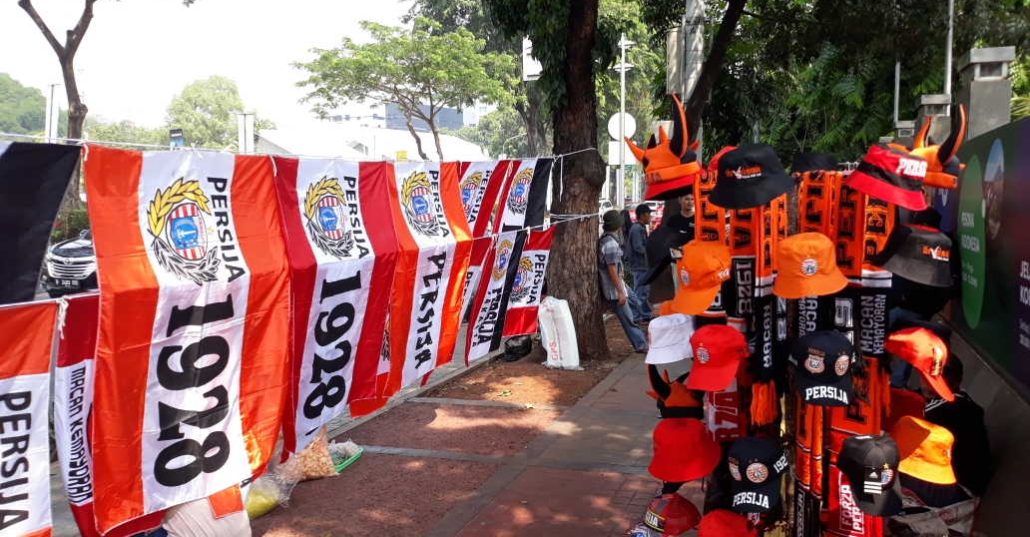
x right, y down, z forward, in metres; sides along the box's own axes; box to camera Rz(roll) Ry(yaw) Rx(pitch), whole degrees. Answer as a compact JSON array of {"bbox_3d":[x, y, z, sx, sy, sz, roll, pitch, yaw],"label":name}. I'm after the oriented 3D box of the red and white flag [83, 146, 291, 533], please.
[{"bbox_3d":[-1.320,0.235,3.410,0.180,1.480,1.050,1,5,21],"label":"red and white flag"}]

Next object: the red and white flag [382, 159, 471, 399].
[{"bbox_3d":[-0.555,0.005,5.450,0.170,1.480,1.050,1,5,21],"label":"red and white flag"}]

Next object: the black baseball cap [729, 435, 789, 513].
[{"bbox_3d":[0.777,0.651,2.600,0.178,0.160,0.262,-4,18,39],"label":"black baseball cap"}]

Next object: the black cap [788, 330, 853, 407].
[{"bbox_3d":[0.991,0.308,2.570,0.178,0.160,0.262,5,29,12],"label":"black cap"}]

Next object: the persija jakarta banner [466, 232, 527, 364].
[{"bbox_3d":[-0.163,0.243,7.100,0.150,1.100,0.820,12,8,19],"label":"persija jakarta banner"}]

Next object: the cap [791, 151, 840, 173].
[{"bbox_3d":[1.131,-0.367,3.030,0.220,0.155,0.250,1,-8,22],"label":"cap"}]

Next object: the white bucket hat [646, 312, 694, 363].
[{"bbox_3d":[0.608,0.265,3.030,0.260,0.170,0.250,-5,6,1],"label":"white bucket hat"}]

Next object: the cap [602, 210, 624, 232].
[{"bbox_3d":[1.101,-0.537,9.000,0.270,0.190,0.250,-3,5,-30],"label":"cap"}]

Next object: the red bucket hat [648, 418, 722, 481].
[{"bbox_3d":[0.570,0.603,2.690,0.265,0.160,0.255,-24,9,-17],"label":"red bucket hat"}]

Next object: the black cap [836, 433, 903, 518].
[{"bbox_3d":[1.157,0.679,2.620,0.190,0.160,0.260,-2,35,-14],"label":"black cap"}]

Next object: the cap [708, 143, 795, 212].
[{"bbox_3d":[0.761,-0.300,2.580,0.275,0.165,0.285,-6,15,33],"label":"cap"}]

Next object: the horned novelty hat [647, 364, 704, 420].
[{"bbox_3d":[0.616,0.442,2.980,0.240,0.250,0.240,-2,5,-20],"label":"horned novelty hat"}]

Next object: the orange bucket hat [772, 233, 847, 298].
[{"bbox_3d":[0.977,-0.012,2.660,0.250,0.170,0.250,1,19,14],"label":"orange bucket hat"}]

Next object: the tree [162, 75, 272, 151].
[{"bbox_3d":[-20.227,-8.084,54.000,7.000,10.400,7.000,1,5,20],"label":"tree"}]

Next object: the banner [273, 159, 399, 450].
[{"bbox_3d":[-0.992,0.124,4.450,0.240,1.480,1.170,1,4,20],"label":"banner"}]

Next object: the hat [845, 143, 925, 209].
[{"bbox_3d":[1.269,-0.313,2.750,0.270,0.160,0.280,-3,20,-30],"label":"hat"}]

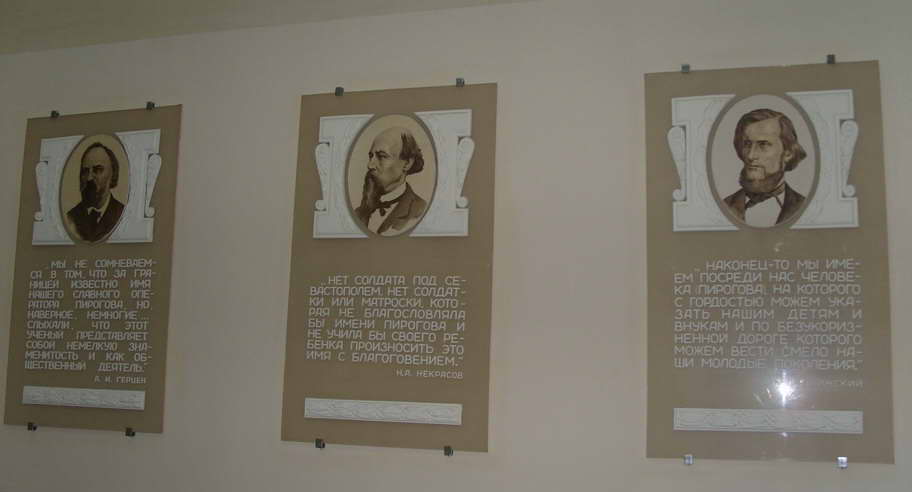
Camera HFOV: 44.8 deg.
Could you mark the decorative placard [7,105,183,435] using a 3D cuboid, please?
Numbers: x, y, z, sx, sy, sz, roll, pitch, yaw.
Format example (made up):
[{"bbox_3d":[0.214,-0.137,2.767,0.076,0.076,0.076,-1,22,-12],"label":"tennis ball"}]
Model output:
[{"bbox_3d":[-1.116,0.066,3.407,0.564,0.982,0.030,-1,-9,18],"label":"decorative placard"}]

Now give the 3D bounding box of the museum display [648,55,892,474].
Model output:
[{"bbox_3d":[0.778,0.034,2.808,0.589,1.006,0.030,-1,-9,18],"label":"museum display"}]

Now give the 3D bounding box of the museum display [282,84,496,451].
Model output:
[{"bbox_3d":[-0.185,0.052,3.112,0.605,1.012,0.030,-1,-9,18],"label":"museum display"}]

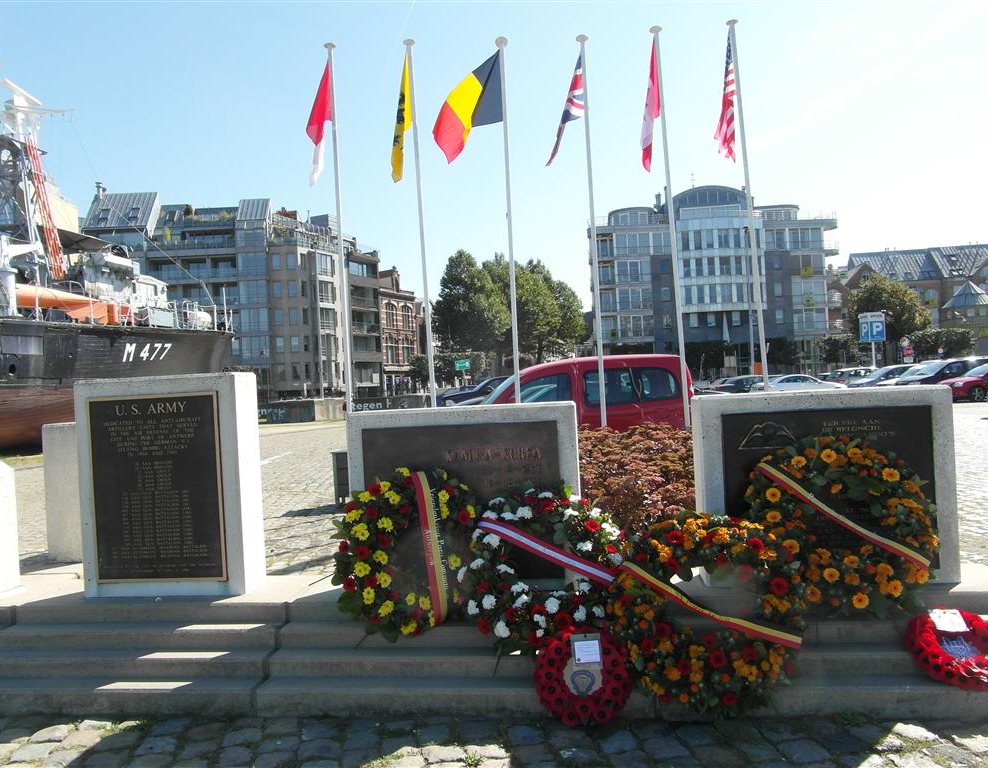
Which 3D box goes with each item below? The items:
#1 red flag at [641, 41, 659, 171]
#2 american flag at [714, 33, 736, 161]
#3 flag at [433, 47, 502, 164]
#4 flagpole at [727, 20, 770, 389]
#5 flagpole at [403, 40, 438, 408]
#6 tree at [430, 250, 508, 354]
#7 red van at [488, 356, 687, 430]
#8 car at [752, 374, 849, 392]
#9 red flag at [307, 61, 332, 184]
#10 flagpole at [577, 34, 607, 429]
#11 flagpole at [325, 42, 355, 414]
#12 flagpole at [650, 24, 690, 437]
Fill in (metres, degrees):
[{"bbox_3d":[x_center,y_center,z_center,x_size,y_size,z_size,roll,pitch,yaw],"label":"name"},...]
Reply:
[{"bbox_3d":[2.002,-3.559,9.140,0.280,1.630,0.280,-3,0,0],"label":"red flag"},{"bbox_3d":[2.948,-3.661,9.040,0.300,1.650,0.280,-3,0,0],"label":"american flag"},{"bbox_3d":[-0.377,-3.948,10.100,1.000,1.500,0.300,-3,0,0],"label":"flag"},{"bbox_3d":[3.397,-1.769,9.270,0.150,6.000,0.150,-5,0,0],"label":"flagpole"},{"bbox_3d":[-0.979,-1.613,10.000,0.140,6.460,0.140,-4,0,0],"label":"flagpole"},{"bbox_3d":[-2.821,-6.405,77.000,8.800,16.200,8.500,-3,0,0],"label":"tree"},{"bbox_3d":[0.957,0.491,11.500,4.050,1.820,1.680,-3,0,-12],"label":"red van"},{"bbox_3d":[16.100,0.161,37.000,4.500,1.400,1.760,-3,0,-4],"label":"car"},{"bbox_3d":[-2.249,-3.357,9.150,0.300,1.550,0.250,-3,0,0],"label":"red flag"},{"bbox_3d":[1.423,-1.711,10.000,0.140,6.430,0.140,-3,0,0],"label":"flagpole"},{"bbox_3d":[-1.954,-1.435,9.140,0.150,5.950,0.150,-3,0,0],"label":"flagpole"},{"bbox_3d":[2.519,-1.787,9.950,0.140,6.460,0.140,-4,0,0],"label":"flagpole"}]

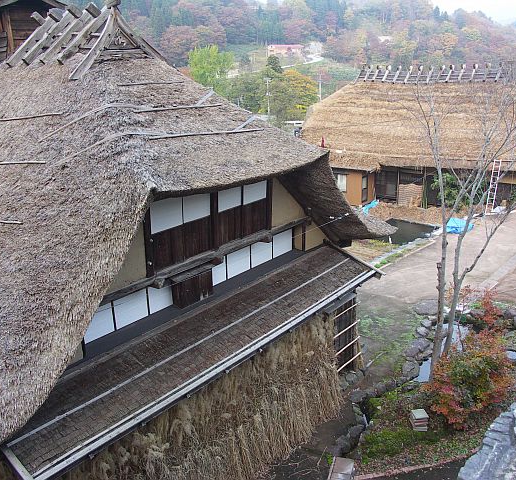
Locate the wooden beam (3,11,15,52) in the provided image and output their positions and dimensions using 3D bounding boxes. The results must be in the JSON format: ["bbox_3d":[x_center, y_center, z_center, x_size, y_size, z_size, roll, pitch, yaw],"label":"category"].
[{"bbox_3d":[-6.649,-5.520,13.793,0.130,1.120,0.130,15,24,38],"label":"wooden beam"}]

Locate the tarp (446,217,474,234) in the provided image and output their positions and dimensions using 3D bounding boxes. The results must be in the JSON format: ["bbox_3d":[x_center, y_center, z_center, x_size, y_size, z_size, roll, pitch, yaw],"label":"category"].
[{"bbox_3d":[10.732,-0.722,27.375,1.350,0.420,1.650,7,20,22],"label":"tarp"}]

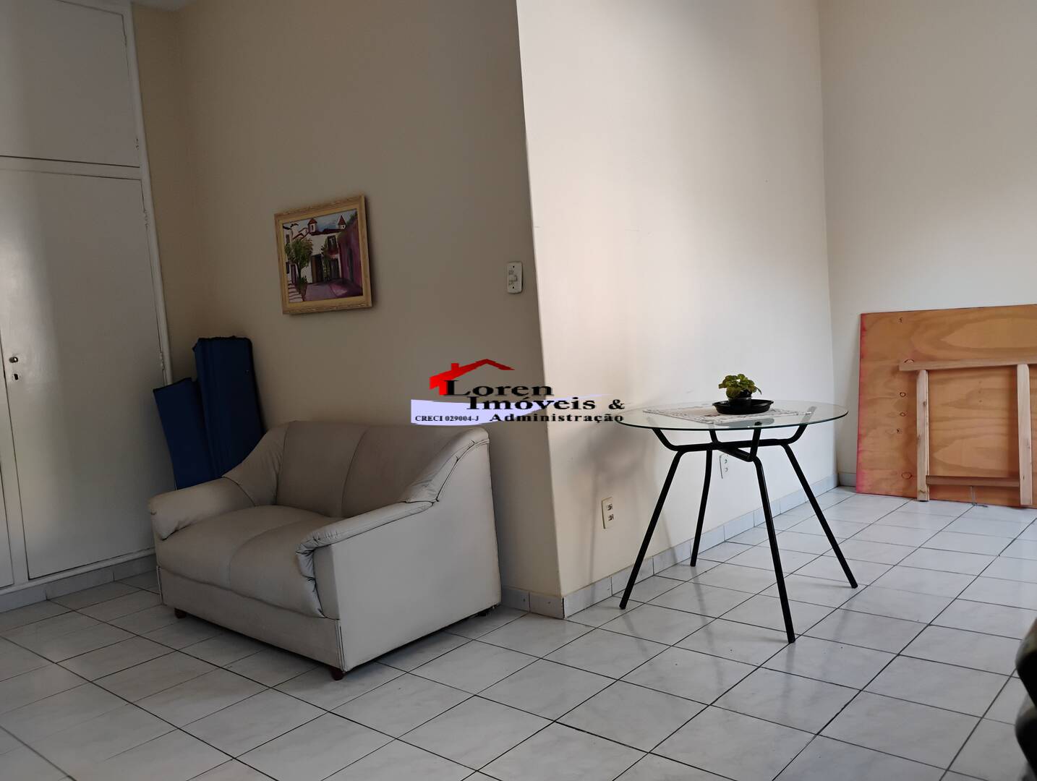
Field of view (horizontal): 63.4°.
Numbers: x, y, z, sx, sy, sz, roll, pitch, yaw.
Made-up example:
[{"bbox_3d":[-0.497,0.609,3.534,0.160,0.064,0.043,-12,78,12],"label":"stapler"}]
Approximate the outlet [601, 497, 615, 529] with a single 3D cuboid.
[{"bbox_3d":[0.374,0.502,3.450,0.012,0.117,0.073,-1,6,42],"label":"outlet"}]

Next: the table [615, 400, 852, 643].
[{"bbox_3d":[0.865,0.468,3.392,0.905,0.762,0.905,-1,6,41],"label":"table"}]

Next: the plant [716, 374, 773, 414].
[{"bbox_3d":[0.875,0.008,3.282,0.232,0.146,0.232,-3,4,15],"label":"plant"}]

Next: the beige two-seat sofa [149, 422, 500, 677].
[{"bbox_3d":[-0.871,0.578,3.562,1.370,0.785,0.810,0,6,42],"label":"beige two-seat sofa"}]

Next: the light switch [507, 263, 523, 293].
[{"bbox_3d":[-0.015,-0.429,3.199,0.072,0.118,0.013,-1,6,42],"label":"light switch"}]

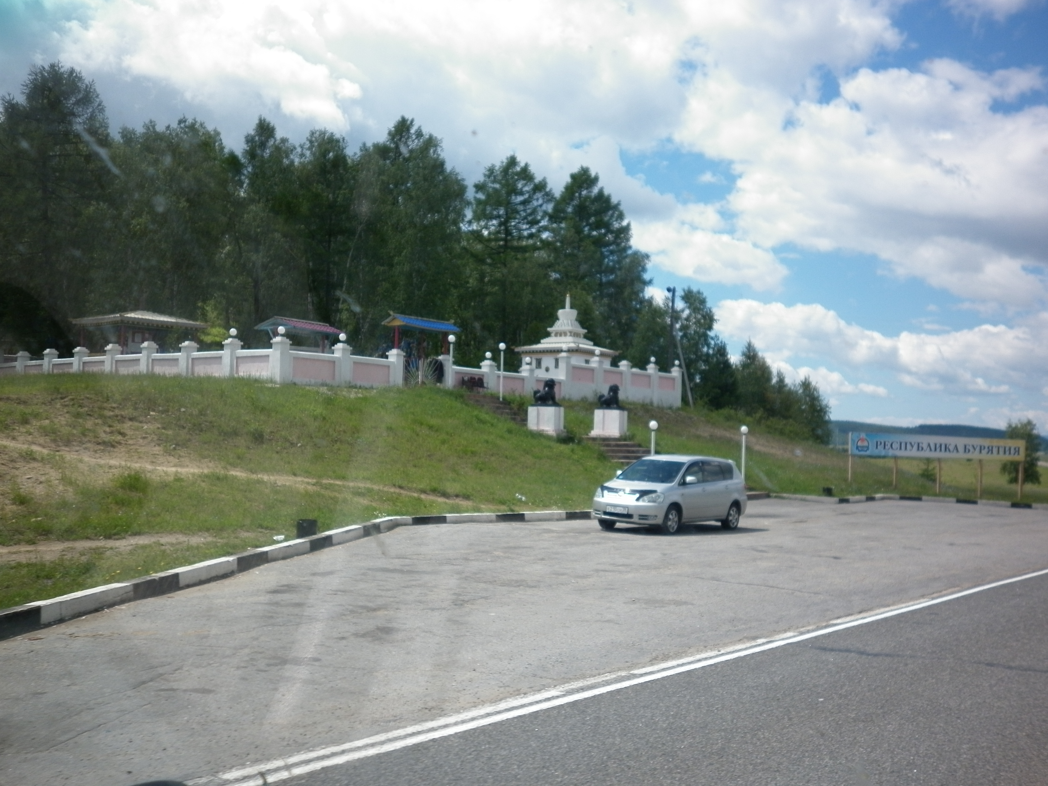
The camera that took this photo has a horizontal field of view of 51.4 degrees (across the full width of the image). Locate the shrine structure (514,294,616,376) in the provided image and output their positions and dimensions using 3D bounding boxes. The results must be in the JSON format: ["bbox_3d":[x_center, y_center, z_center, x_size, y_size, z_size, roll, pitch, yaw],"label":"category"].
[{"bbox_3d":[2.450,-2.609,61.138,4.400,5.754,4.400,1,-2,36],"label":"shrine structure"}]

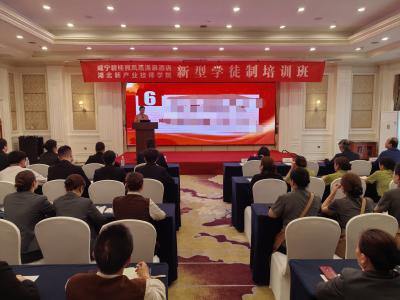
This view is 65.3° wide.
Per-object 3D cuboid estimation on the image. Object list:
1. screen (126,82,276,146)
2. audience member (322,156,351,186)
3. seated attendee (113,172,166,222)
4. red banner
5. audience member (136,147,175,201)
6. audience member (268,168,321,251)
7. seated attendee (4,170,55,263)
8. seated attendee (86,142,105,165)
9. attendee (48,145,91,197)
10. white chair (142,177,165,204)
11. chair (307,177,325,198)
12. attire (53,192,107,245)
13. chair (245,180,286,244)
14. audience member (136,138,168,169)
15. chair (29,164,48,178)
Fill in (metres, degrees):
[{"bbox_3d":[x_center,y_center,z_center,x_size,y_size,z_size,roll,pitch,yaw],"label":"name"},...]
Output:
[{"bbox_3d":[0.040,-1.337,11.724,5.640,2.340,0.100,0,6,1],"label":"screen"},{"bbox_3d":[1.870,0.673,4.404,0.520,1.200,0.720,-2,7,-14],"label":"audience member"},{"bbox_3d":[-0.562,0.817,3.004,0.500,1.220,0.760,0,6,0],"label":"seated attendee"},{"bbox_3d":[0.078,-2.652,10.579,8.210,0.720,0.030,0,6,-2],"label":"red banner"},{"bbox_3d":[-0.662,0.618,4.550,0.560,1.260,0.780,-1,7,-2],"label":"audience member"},{"bbox_3d":[0.930,0.795,3.053,0.500,1.240,0.780,-1,6,-8],"label":"audience member"},{"bbox_3d":[-1.614,0.805,3.013,0.480,1.250,0.780,0,6,6],"label":"seated attendee"},{"bbox_3d":[-1.850,0.468,5.941,0.520,1.260,0.720,0,6,2],"label":"seated attendee"},{"bbox_3d":[-1.809,0.615,4.466,0.550,1.310,0.780,0,6,6],"label":"attendee"},{"bbox_3d":[-0.690,0.819,4.320,0.470,0.930,0.560,0,6,-1],"label":"white chair"},{"bbox_3d":[1.406,0.801,4.348,0.460,0.940,0.560,0,6,-2],"label":"chair"},{"bbox_3d":[-1.138,0.683,2.998,0.510,0.610,0.460,0,7,4],"label":"attire"},{"bbox_3d":[0.915,0.819,4.320,0.490,0.930,0.560,0,6,-1],"label":"chair"},{"bbox_3d":[-0.891,0.456,5.914,0.540,1.300,0.780,0,6,-2],"label":"audience member"},{"bbox_3d":[-2.705,0.680,5.589,0.460,0.940,0.560,0,6,-2],"label":"chair"}]

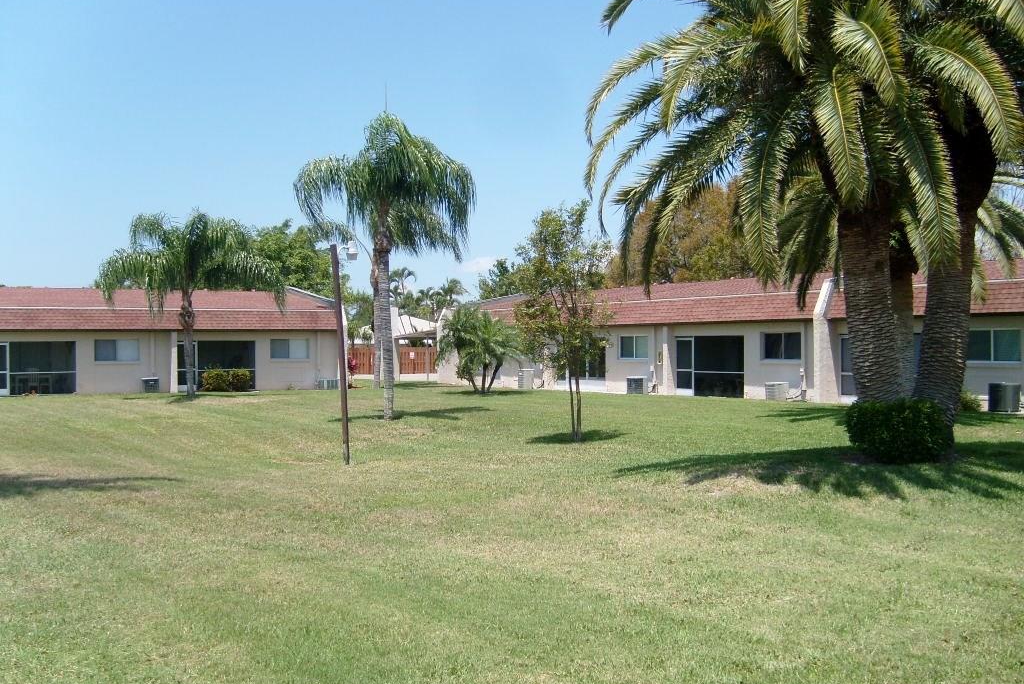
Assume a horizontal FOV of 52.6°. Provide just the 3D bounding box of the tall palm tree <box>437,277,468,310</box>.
[{"bbox_3d":[-5.085,-1.724,90.000,3.000,7.940,3.000,0,0,0],"label":"tall palm tree"}]

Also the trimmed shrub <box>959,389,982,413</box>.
[{"bbox_3d":[11.966,1.524,27.200,0.750,0.620,0.800,0,0,-37],"label":"trimmed shrub"}]

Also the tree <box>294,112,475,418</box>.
[{"bbox_3d":[-3.165,-1.894,25.800,4.500,7.650,4.500,0,0,0],"label":"tree"}]

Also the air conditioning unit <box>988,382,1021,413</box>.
[{"bbox_3d":[12.610,1.426,26.500,0.680,0.750,0.680,0,0,-37],"label":"air conditioning unit"}]

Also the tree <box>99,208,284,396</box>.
[{"bbox_3d":[-11.979,-1.439,38.700,7.000,6.950,7.000,0,0,0],"label":"tree"}]

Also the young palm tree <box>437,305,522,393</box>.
[{"bbox_3d":[-1.167,0.249,39.600,3.400,3.450,3.400,0,0,0],"label":"young palm tree"}]

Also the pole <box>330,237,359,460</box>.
[{"bbox_3d":[-2.524,0.158,15.600,0.420,3.360,0.160,0,0,0],"label":"pole"}]

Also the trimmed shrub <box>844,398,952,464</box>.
[{"bbox_3d":[5.599,1.289,15.000,1.550,0.930,1.350,0,0,0],"label":"trimmed shrub"}]

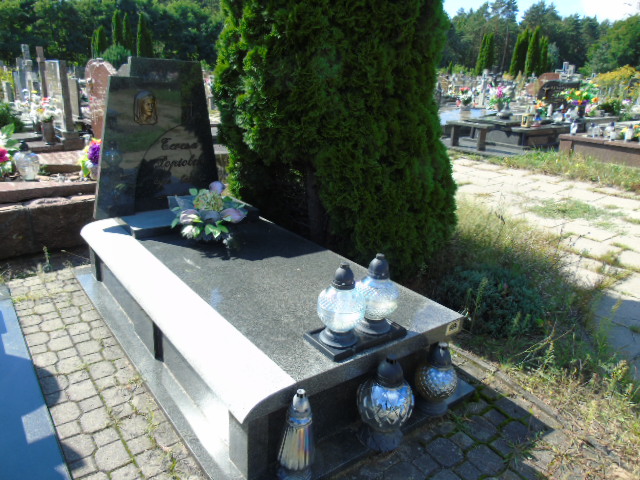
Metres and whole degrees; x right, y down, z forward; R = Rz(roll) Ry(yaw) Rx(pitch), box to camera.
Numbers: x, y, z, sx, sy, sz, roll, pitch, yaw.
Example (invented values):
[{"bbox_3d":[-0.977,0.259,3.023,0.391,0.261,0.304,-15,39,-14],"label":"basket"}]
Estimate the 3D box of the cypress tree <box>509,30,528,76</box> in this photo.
[{"bbox_3d":[13.313,-12.576,31.000,1.150,3.400,1.150,-10,23,-36],"label":"cypress tree"}]

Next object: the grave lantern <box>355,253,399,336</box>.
[{"bbox_3d":[0.219,0.199,1.759,0.170,0.310,0.170,3,18,-1],"label":"grave lantern"}]

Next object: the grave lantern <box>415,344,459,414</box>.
[{"bbox_3d":[0.482,0.552,1.861,0.184,0.305,0.184,-10,23,-36],"label":"grave lantern"}]

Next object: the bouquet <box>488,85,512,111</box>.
[{"bbox_3d":[3.671,-2.898,9.400,0.460,0.520,0.440,-10,23,-36],"label":"bouquet"}]

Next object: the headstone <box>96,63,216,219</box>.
[{"bbox_3d":[-1.084,-0.687,3.115,0.886,0.995,0.090,-10,23,-36],"label":"headstone"}]

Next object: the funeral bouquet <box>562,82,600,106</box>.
[{"bbox_3d":[5.205,-2.896,9.200,0.660,0.480,0.550,-10,23,-36],"label":"funeral bouquet"}]

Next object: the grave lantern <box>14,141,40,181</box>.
[{"bbox_3d":[-2.174,-0.601,3.403,0.200,0.300,0.200,-10,23,-36],"label":"grave lantern"}]

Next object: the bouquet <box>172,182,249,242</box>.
[{"bbox_3d":[-0.692,-0.177,2.867,0.440,0.270,0.400,-10,23,-36],"label":"bouquet"}]

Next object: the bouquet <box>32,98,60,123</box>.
[{"bbox_3d":[-2.959,-1.412,5.000,0.310,0.290,0.300,-10,23,-36],"label":"bouquet"}]

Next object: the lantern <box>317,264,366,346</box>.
[{"bbox_3d":[0.078,0.226,1.665,0.173,0.301,0.173,3,18,-1],"label":"lantern"}]

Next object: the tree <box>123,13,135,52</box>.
[{"bbox_3d":[-12.430,-13.274,30.000,0.800,3.300,0.800,-10,23,-36],"label":"tree"}]

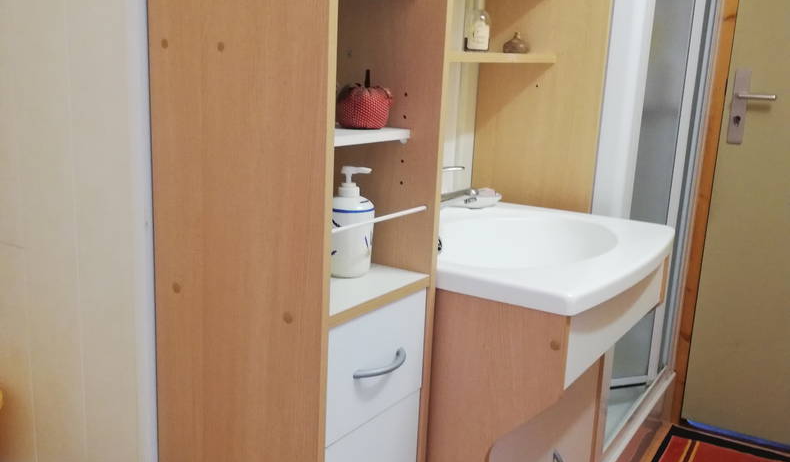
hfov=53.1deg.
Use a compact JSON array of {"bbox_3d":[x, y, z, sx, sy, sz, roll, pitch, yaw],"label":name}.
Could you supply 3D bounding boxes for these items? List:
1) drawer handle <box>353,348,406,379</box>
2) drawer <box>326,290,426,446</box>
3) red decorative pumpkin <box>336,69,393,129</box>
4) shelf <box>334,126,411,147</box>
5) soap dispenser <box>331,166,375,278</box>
[{"bbox_3d":[-0.010,0.181,1.079,0.028,0.012,0.119,11,15,32],"label":"drawer handle"},{"bbox_3d":[-0.114,0.163,1.148,0.224,0.159,0.234,11,15,32],"label":"drawer"},{"bbox_3d":[-0.047,-0.188,1.117,0.081,0.084,0.081,3,13,-1],"label":"red decorative pumpkin"},{"bbox_3d":[-0.140,-0.141,1.107,0.239,0.016,0.237,11,15,32],"label":"shelf"},{"bbox_3d":[-0.069,-0.016,1.150,0.077,0.156,0.077,-1,14,-17],"label":"soap dispenser"}]

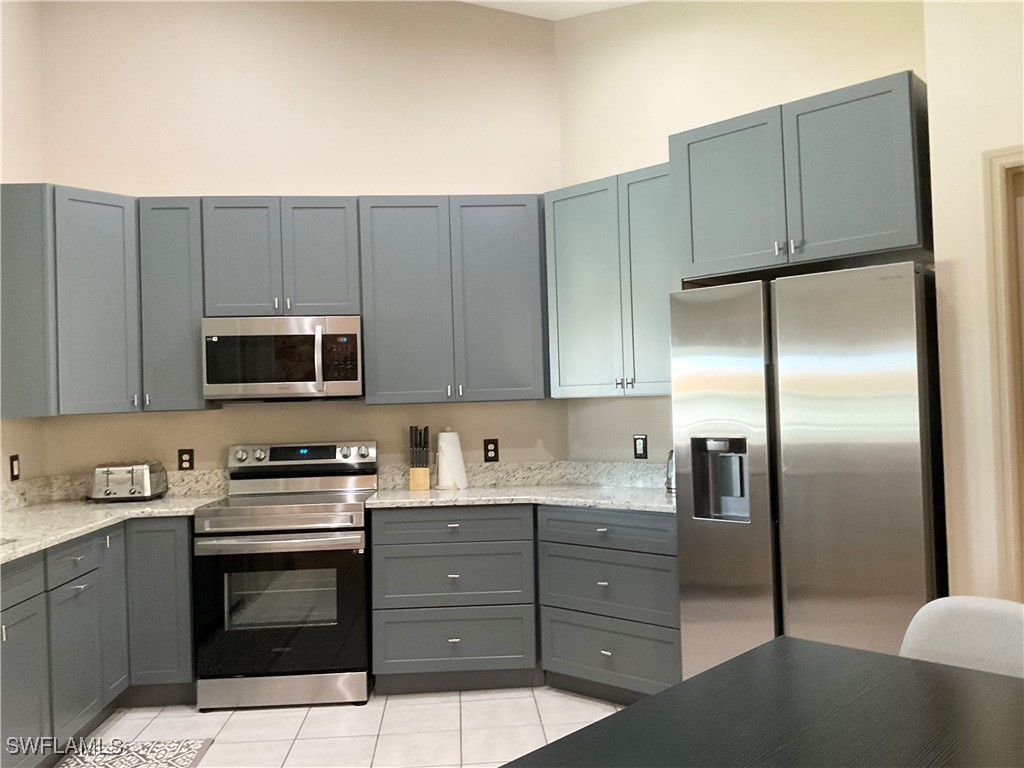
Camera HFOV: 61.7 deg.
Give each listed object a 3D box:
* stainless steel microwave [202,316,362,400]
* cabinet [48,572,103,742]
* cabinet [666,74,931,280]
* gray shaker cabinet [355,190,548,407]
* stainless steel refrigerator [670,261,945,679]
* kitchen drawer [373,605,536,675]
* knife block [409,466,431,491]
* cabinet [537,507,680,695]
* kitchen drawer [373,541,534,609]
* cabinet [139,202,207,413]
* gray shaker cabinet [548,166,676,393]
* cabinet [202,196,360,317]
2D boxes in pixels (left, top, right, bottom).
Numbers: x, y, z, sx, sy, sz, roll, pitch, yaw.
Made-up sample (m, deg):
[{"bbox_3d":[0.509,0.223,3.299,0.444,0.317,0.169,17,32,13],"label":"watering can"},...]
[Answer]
[{"bbox_3d":[-1.130,-0.125,4.362,0.759,0.400,0.415,-2,-2,-4],"label":"stainless steel microwave"},{"bbox_3d":[-1.732,1.060,3.397,0.030,0.577,0.414,-2,-1,-2],"label":"cabinet"},{"bbox_3d":[1.202,-0.731,3.396,0.945,0.597,0.630,-3,-2,42],"label":"cabinet"},{"bbox_3d":[-0.306,-0.426,4.463,0.909,1.054,0.335,-2,-2,-4],"label":"gray shaker cabinet"},{"bbox_3d":[1.226,0.496,3.315,0.910,1.770,0.730,-3,-2,42],"label":"stainless steel refrigerator"},{"bbox_3d":[-0.276,1.190,4.220,0.749,0.296,0.510,-2,-2,-4],"label":"kitchen drawer"},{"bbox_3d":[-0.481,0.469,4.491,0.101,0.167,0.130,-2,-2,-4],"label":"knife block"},{"bbox_3d":[0.614,0.946,3.942,0.755,0.800,0.610,-3,-2,42],"label":"cabinet"},{"bbox_3d":[-0.276,0.889,4.202,0.741,0.294,0.500,-2,-1,-2],"label":"kitchen drawer"},{"bbox_3d":[-1.673,-0.387,4.388,0.305,1.037,0.330,-2,-1,-2],"label":"cabinet"},{"bbox_3d":[0.623,-0.462,4.161,0.910,1.054,0.335,-3,-2,42],"label":"gray shaker cabinet"},{"bbox_3d":[-1.150,-0.625,4.417,0.770,0.609,0.335,-2,-2,-4],"label":"cabinet"}]

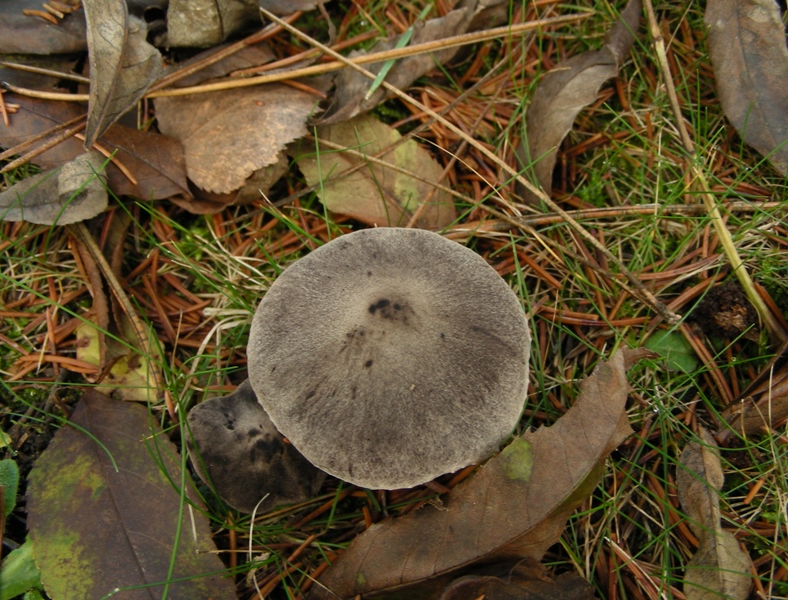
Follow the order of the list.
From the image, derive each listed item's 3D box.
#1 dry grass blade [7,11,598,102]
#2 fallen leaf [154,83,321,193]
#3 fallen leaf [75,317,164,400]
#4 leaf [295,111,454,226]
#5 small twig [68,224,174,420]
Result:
[{"bbox_3d":[-0.031,-0.082,0.330,0.208,0.009,0.015,-8,62,-4],"label":"dry grass blade"},{"bbox_3d":[-0.054,-0.055,0.318,0.057,0.012,0.047,1,62,1],"label":"fallen leaf"},{"bbox_3d":[-0.083,0.018,0.286,0.030,0.008,0.026,4,62,2],"label":"fallen leaf"},{"bbox_3d":[-0.007,-0.041,0.315,0.043,0.009,0.051,-12,63,-7],"label":"leaf"},{"bbox_3d":[-0.082,0.005,0.292,0.005,0.007,0.078,-27,65,-14],"label":"small twig"}]

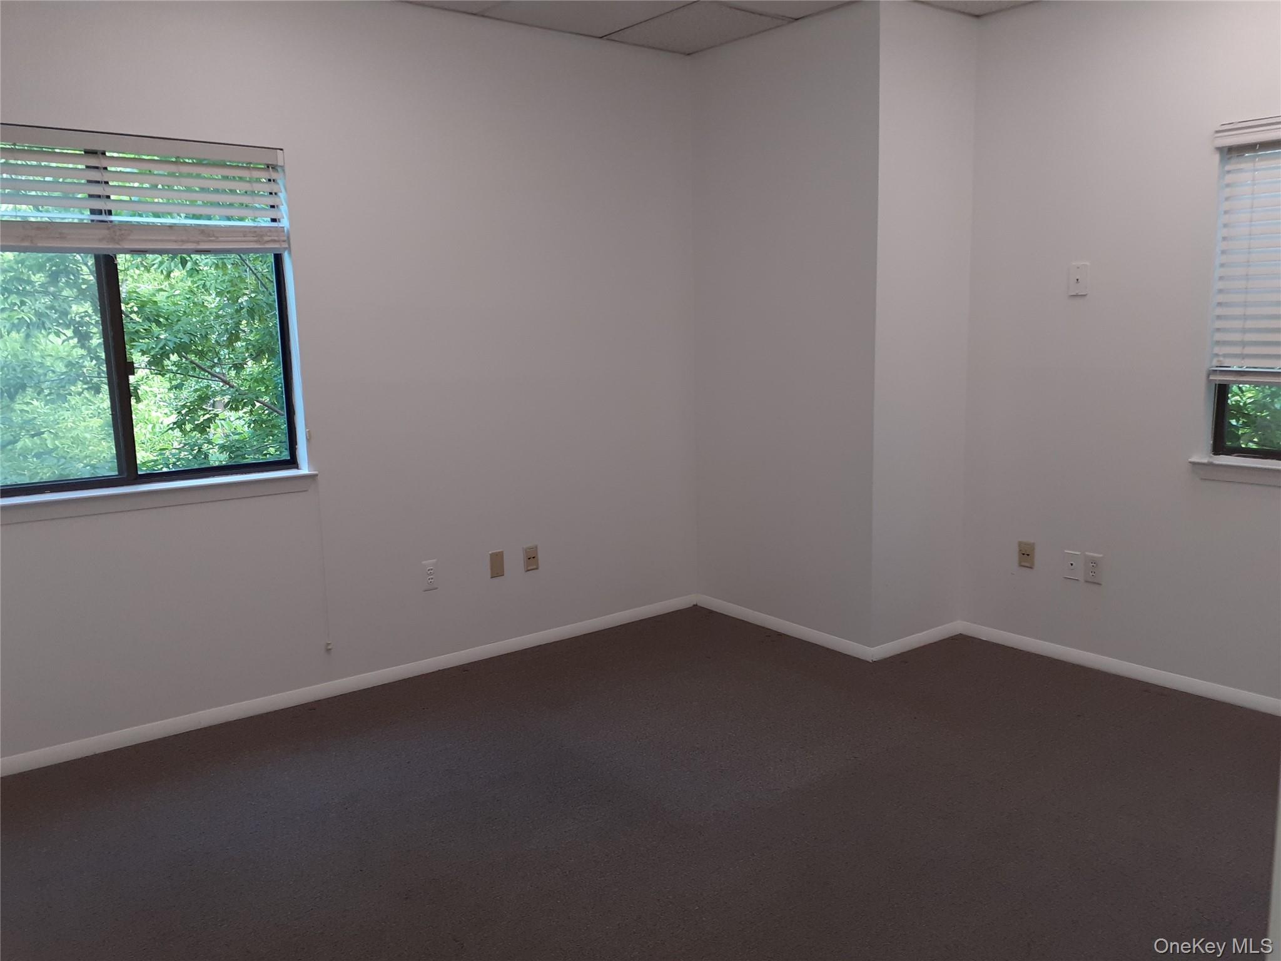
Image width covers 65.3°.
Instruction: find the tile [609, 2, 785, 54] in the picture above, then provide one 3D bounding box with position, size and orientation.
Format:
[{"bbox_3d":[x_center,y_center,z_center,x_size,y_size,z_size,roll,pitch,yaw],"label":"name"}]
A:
[{"bbox_3d":[0.238,-1.963,4.330,0.480,0.020,0.625,-8,11,-39],"label":"tile"}]

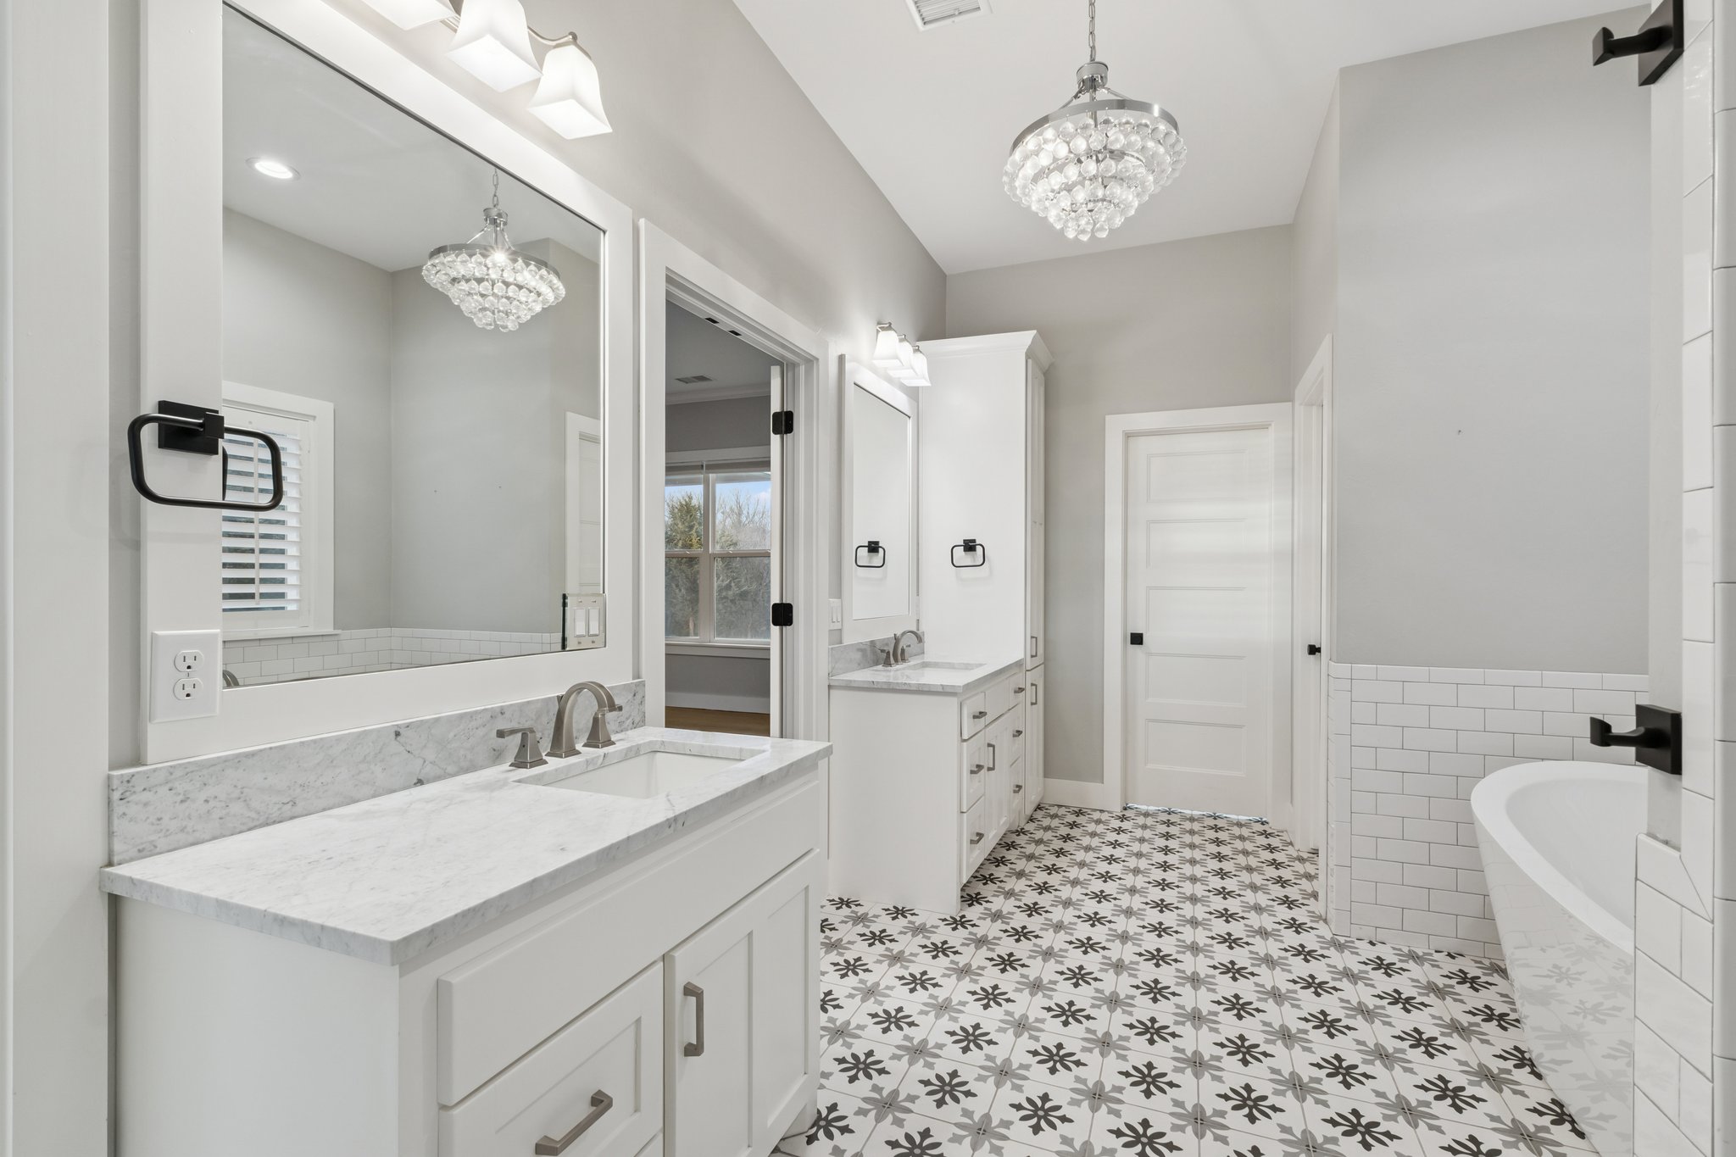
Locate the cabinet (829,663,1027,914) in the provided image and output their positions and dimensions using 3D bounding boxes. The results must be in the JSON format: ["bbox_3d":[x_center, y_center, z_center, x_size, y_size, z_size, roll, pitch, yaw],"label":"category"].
[{"bbox_3d":[0.325,0.839,3.559,0.570,0.859,1.225,0,-1,22],"label":"cabinet"}]

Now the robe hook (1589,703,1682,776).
[{"bbox_3d":[0.833,0.174,0.848,0.062,0.064,0.067,0,-1,22],"label":"robe hook"}]

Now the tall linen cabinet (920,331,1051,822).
[{"bbox_3d":[0.649,-0.004,4.293,0.610,2.564,0.390,0,-1,22],"label":"tall linen cabinet"}]

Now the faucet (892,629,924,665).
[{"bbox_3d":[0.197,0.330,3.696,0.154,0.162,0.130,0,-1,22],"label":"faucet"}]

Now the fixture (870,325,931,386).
[{"bbox_3d":[0.154,-1.070,3.677,0.167,0.196,0.470,0,-1,22],"label":"fixture"}]

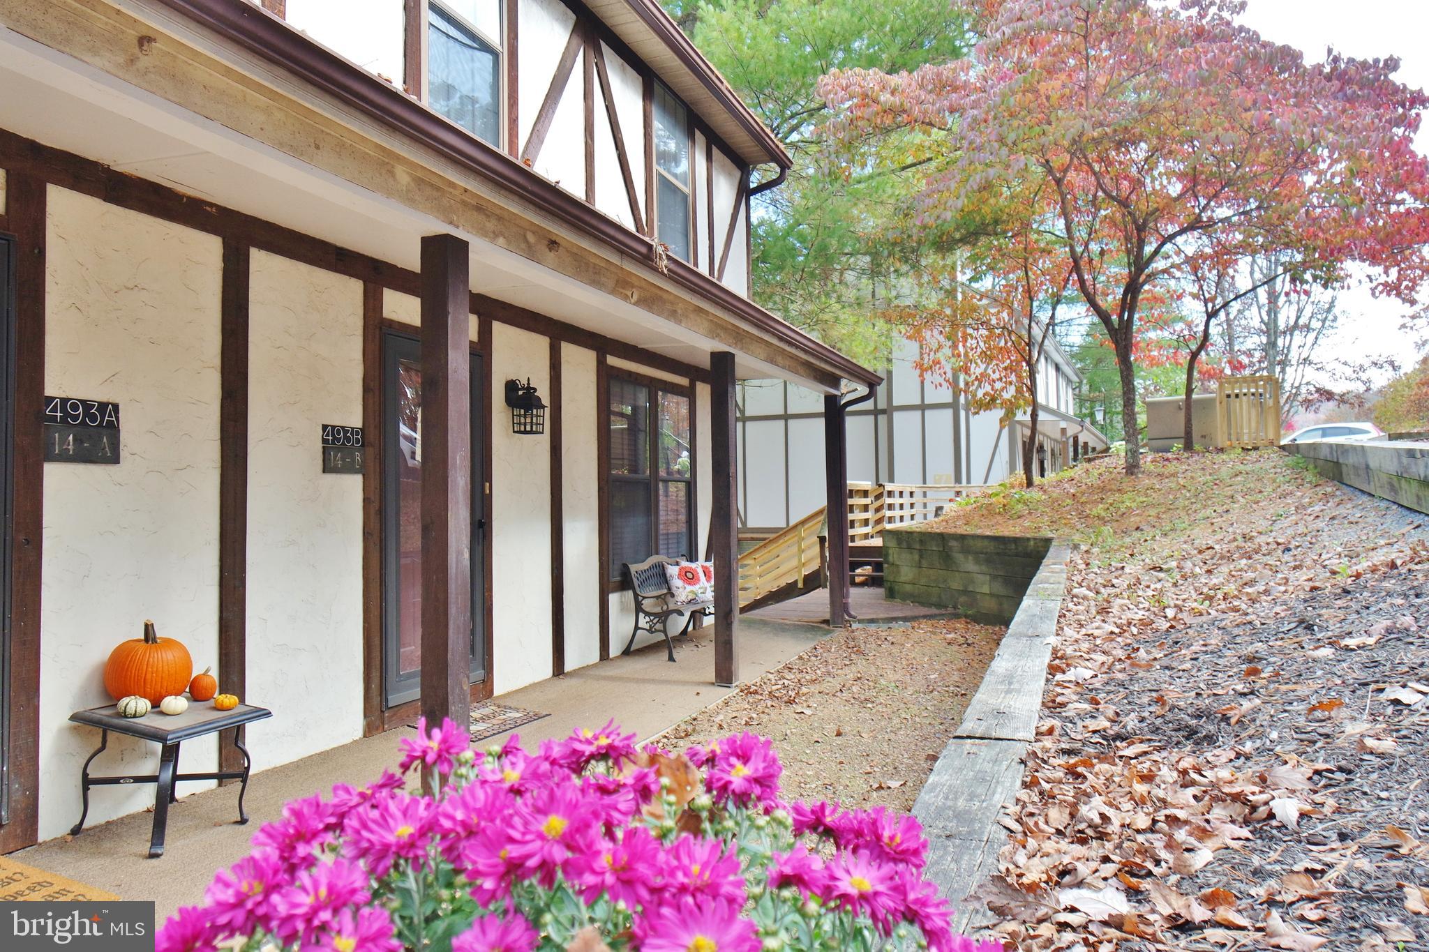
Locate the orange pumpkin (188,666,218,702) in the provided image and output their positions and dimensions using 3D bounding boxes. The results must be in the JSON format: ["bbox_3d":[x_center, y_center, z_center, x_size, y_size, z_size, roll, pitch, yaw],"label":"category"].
[{"bbox_3d":[-1.987,0.808,3.700,0.094,0.128,0.094,-1,-2,21],"label":"orange pumpkin"}]

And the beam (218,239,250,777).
[{"bbox_3d":[-2.135,0.146,4.238,0.024,2.405,0.136,-1,-2,21],"label":"beam"}]

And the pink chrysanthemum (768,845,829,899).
[{"bbox_3d":[0.063,0.299,0.720,0.047,0.038,0.047,-1,-2,0],"label":"pink chrysanthemum"}]

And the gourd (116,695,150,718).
[{"bbox_3d":[-2.113,0.841,3.464,0.106,0.070,0.106,-1,-2,22],"label":"gourd"}]

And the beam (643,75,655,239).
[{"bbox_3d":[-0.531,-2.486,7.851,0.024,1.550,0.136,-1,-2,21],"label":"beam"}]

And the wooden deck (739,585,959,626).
[{"bbox_3d":[1.914,1.592,11.670,2.065,0.083,4.425,-1,-2,22],"label":"wooden deck"}]

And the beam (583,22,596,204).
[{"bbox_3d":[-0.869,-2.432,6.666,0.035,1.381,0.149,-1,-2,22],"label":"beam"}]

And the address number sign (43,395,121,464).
[{"bbox_3d":[-2.390,-0.168,3.615,0.016,0.239,0.297,-1,-2,21],"label":"address number sign"}]

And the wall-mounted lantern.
[{"bbox_3d":[-1.234,-0.453,6.230,0.218,0.380,0.177,-1,-2,22],"label":"wall-mounted lantern"}]

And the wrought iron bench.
[{"bbox_3d":[-0.265,1.062,8.122,0.555,0.781,1.298,-1,-2,22],"label":"wrought iron bench"}]

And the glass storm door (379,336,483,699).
[{"bbox_3d":[-1.609,0.237,5.542,0.053,2.053,0.942,-1,-2,22],"label":"glass storm door"}]

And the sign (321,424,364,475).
[{"bbox_3d":[-1.892,-0.133,4.881,0.016,0.243,0.293,-1,-2,21],"label":"sign"}]

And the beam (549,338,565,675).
[{"bbox_3d":[-1.122,0.220,6.809,0.024,2.405,0.136,-1,-2,21],"label":"beam"}]

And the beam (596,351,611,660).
[{"bbox_3d":[-0.863,0.231,7.417,0.035,2.384,0.147,-1,-2,22],"label":"beam"}]

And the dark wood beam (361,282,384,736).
[{"bbox_3d":[-1.801,0.167,5.042,0.035,2.381,0.144,-1,-2,22],"label":"dark wood beam"}]

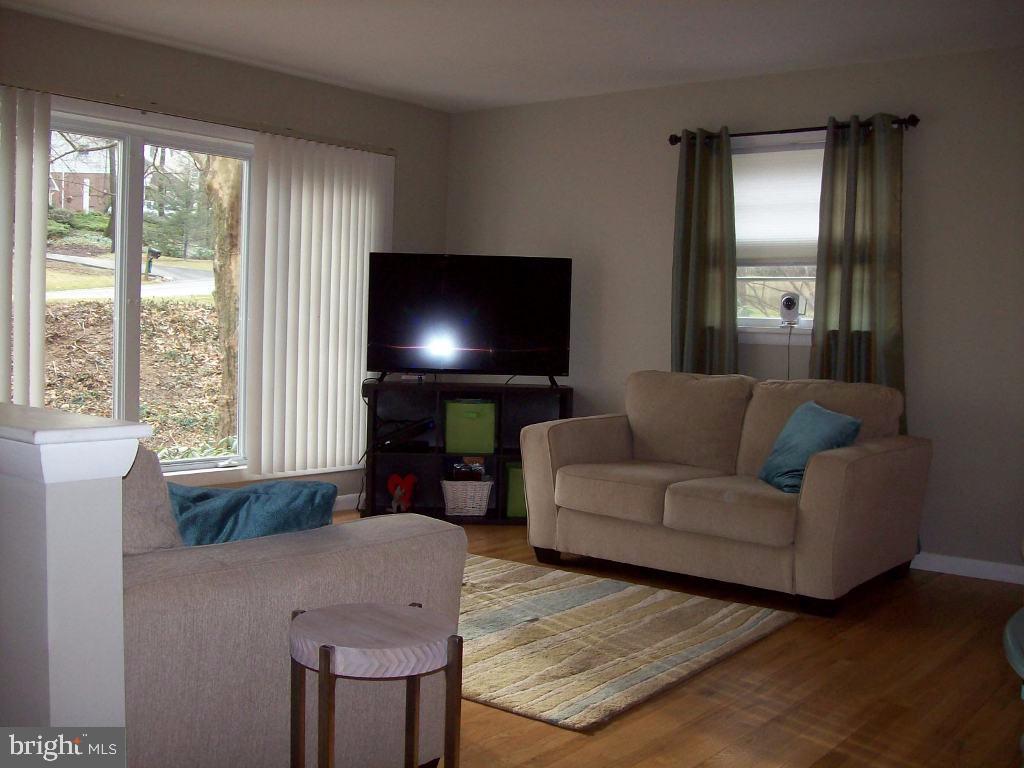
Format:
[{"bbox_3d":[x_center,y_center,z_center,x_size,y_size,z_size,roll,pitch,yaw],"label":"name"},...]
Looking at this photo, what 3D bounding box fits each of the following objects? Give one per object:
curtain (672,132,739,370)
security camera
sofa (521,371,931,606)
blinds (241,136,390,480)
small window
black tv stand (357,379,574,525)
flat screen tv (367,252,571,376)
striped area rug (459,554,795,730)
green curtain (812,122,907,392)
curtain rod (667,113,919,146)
[{"bbox_3d":[0.989,-0.298,5.502,0.400,2.020,0.120,4,4,39],"label":"curtain"},{"bbox_3d":[1.363,-0.366,5.231,0.090,0.165,0.090,3,3,28],"label":"security camera"},{"bbox_3d":[0.952,0.400,4.818,1.580,0.870,0.950,4,4,39],"label":"sofa"},{"bbox_3d":[-1.048,-0.430,5.920,0.090,1.780,1.040,4,4,39],"label":"blinds"},{"bbox_3d":[1.366,-0.733,5.295,0.940,1.040,0.100,4,4,39],"label":"small window"},{"bbox_3d":[-0.236,0.385,5.996,1.120,0.765,0.390,2,3,-3],"label":"black tv stand"},{"bbox_3d":[-0.237,-0.376,5.880,1.120,0.680,0.090,1,3,-4],"label":"flat screen tv"},{"bbox_3d":[-0.295,0.835,4.162,2.360,0.020,1.530,4,4,39],"label":"striped area rug"},{"bbox_3d":[1.613,-0.249,4.989,0.500,2.020,0.120,4,4,39],"label":"green curtain"},{"bbox_3d":[1.332,-1.233,5.186,1.320,0.060,0.080,4,4,39],"label":"curtain rod"}]

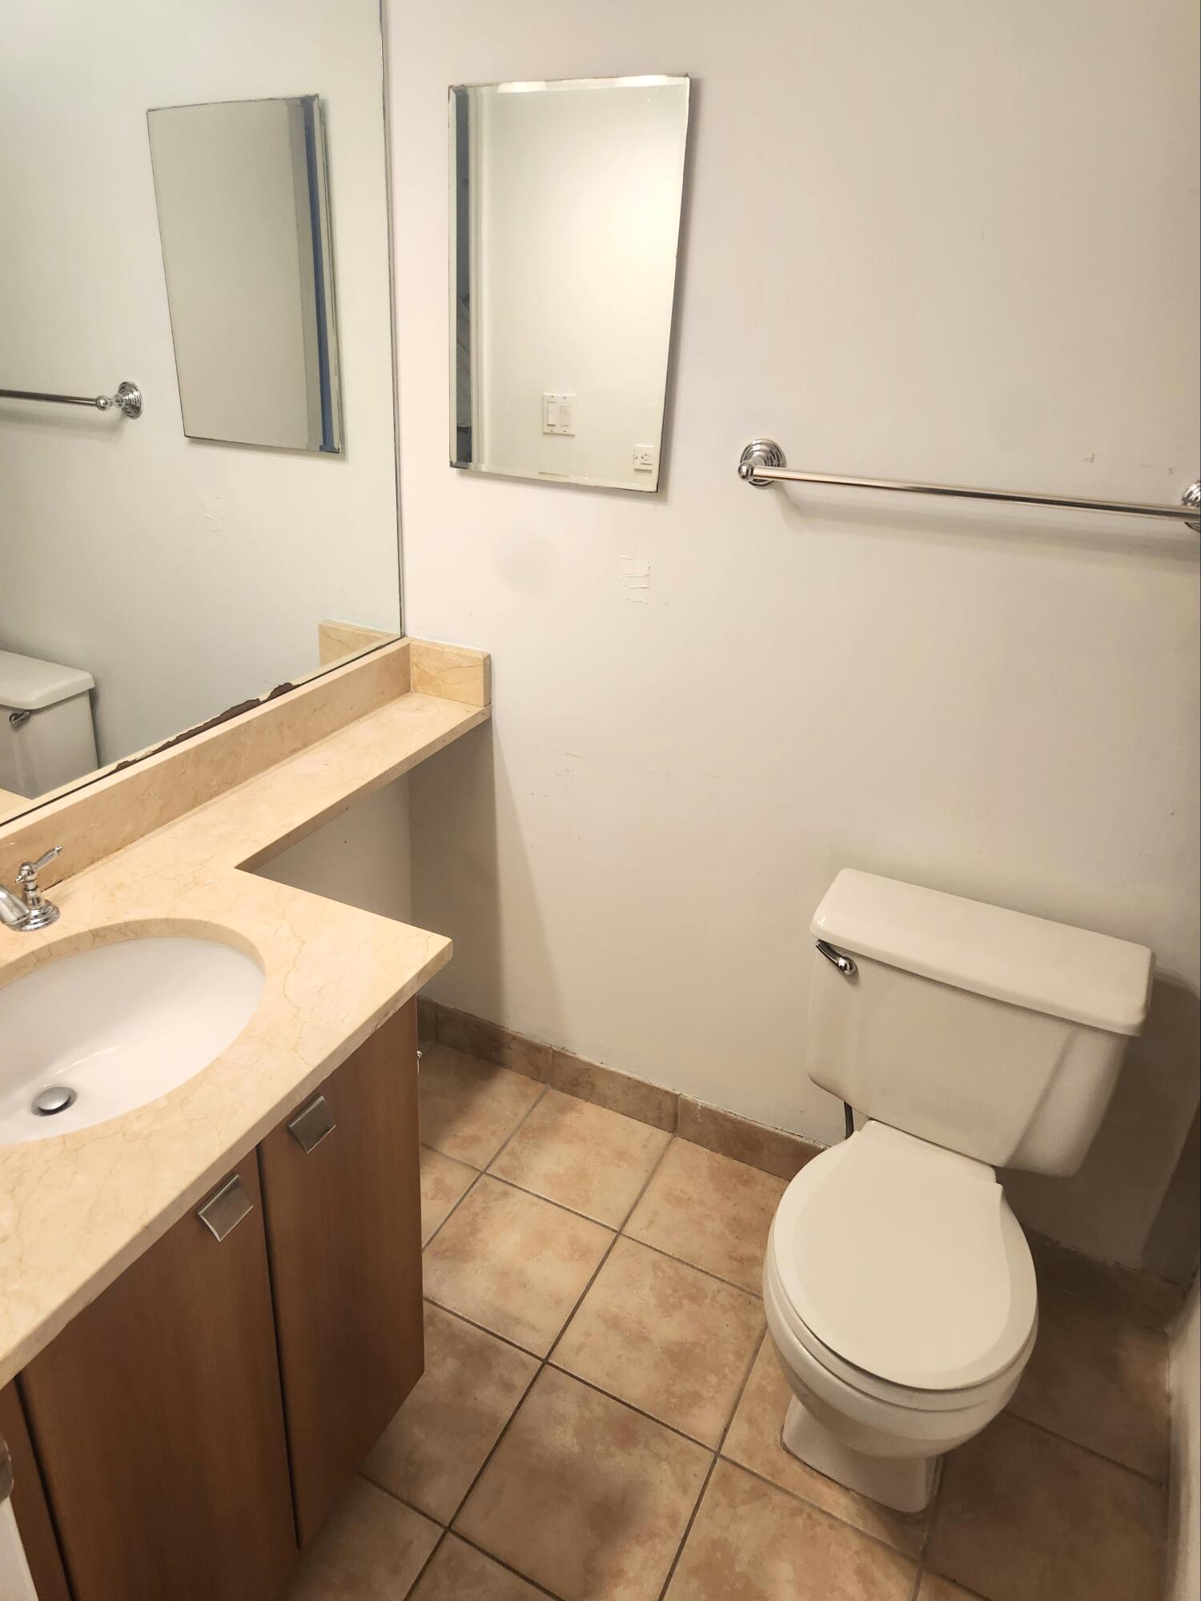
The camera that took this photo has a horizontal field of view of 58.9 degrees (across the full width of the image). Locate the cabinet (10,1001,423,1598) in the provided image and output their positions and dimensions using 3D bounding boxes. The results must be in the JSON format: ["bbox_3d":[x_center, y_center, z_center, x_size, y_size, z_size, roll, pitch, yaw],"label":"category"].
[{"bbox_3d":[-0.639,0.651,1.426,0.535,0.830,0.660,16,30,20],"label":"cabinet"}]

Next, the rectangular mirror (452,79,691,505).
[{"bbox_3d":[-0.063,-0.794,1.674,0.392,0.560,0.025,16,30,20],"label":"rectangular mirror"}]

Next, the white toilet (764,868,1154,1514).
[{"bbox_3d":[0.479,0.646,1.681,0.485,0.760,0.660,16,30,20],"label":"white toilet"}]

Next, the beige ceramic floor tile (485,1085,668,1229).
[{"bbox_3d":[-0.033,0.751,2.236,0.307,0.012,0.273,16,30,22],"label":"beige ceramic floor tile"}]

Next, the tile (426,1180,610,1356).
[{"bbox_3d":[-0.164,0.865,1.999,0.307,0.012,0.298,16,30,22],"label":"tile"}]

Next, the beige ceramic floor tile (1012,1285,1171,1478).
[{"bbox_3d":[0.820,1.000,1.891,0.320,0.012,0.289,16,30,22],"label":"beige ceramic floor tile"}]

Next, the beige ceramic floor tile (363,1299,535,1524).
[{"bbox_3d":[-0.301,0.983,1.752,0.307,0.012,0.298,16,30,22],"label":"beige ceramic floor tile"}]

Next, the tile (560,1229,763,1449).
[{"bbox_3d":[0.117,0.948,1.883,0.307,0.012,0.298,16,30,22],"label":"tile"}]

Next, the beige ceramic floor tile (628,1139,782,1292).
[{"bbox_3d":[0.250,0.834,2.122,0.307,0.012,0.278,16,30,22],"label":"beige ceramic floor tile"}]

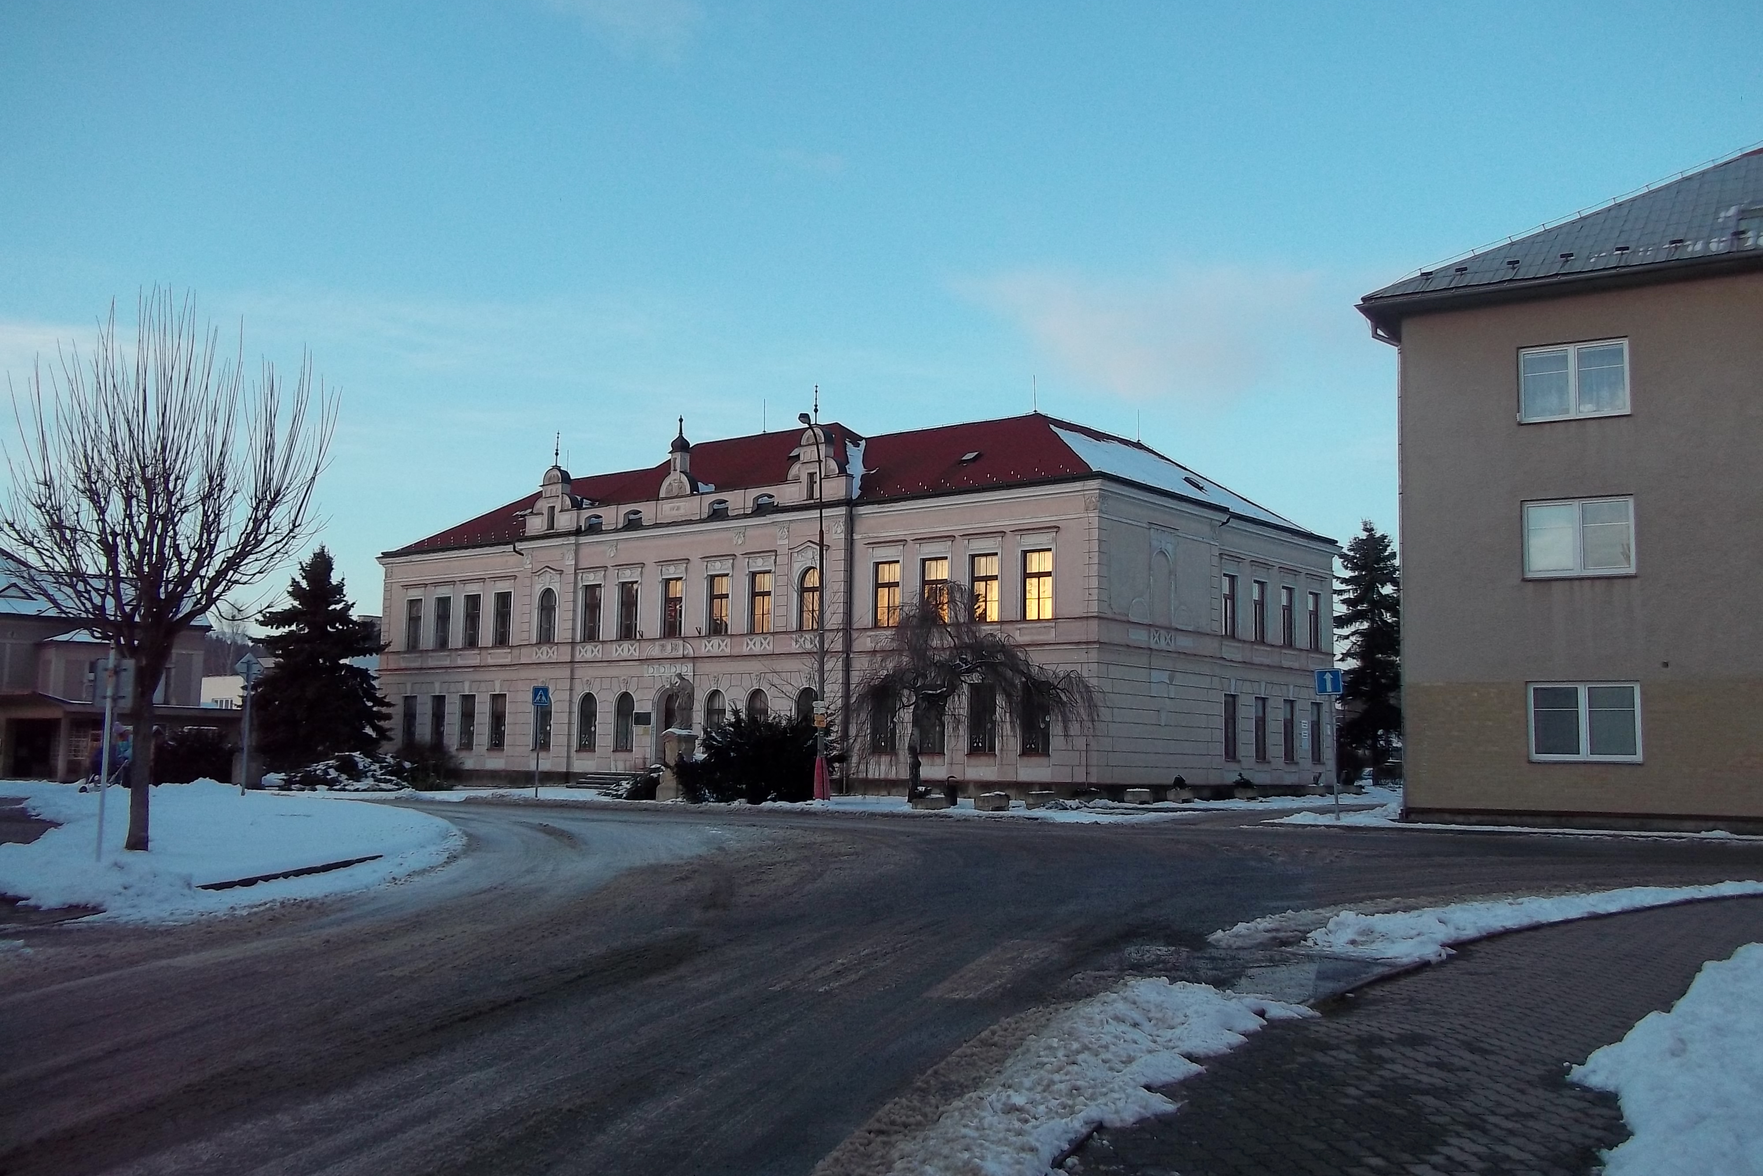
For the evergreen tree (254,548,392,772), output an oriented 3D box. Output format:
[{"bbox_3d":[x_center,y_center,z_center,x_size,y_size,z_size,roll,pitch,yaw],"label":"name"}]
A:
[{"bbox_3d":[-20.495,2.826,59.474,5.200,8.760,5.200,1,-6,0],"label":"evergreen tree"}]

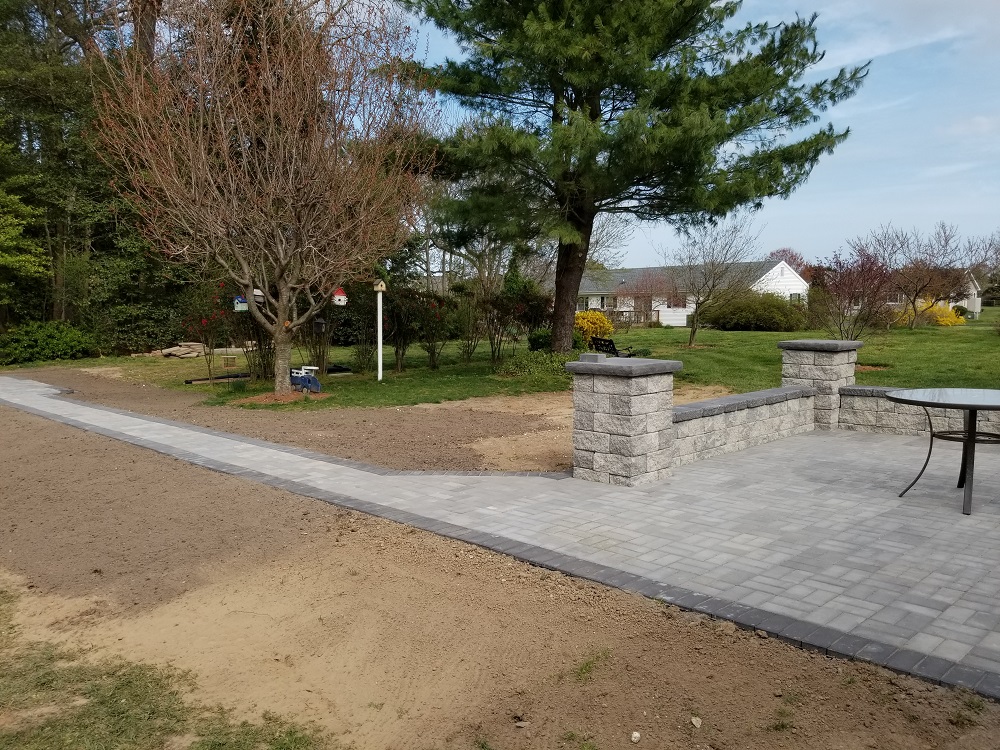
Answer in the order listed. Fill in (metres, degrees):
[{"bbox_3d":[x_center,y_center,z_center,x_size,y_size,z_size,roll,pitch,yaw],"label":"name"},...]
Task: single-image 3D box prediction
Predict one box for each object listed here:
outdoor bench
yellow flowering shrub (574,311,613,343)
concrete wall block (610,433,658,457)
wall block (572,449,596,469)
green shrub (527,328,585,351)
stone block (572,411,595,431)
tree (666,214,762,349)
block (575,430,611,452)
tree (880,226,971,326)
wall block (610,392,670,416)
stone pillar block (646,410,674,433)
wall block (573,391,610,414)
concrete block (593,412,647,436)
[{"bbox_3d":[2.565,-0.424,17.200,0.600,0.820,1.150,-3,5,-27],"label":"outdoor bench"},{"bbox_3d":[2.957,-1.392,24.146,1.300,1.250,1.250,0,5,7],"label":"yellow flowering shrub"},{"bbox_3d":[1.049,0.531,5.884,0.356,0.151,0.206,-5,7,-43],"label":"concrete wall block"},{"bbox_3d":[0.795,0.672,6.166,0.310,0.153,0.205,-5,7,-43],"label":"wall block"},{"bbox_3d":[1.658,-0.948,22.269,1.650,0.720,1.200,0,5,4],"label":"green shrub"},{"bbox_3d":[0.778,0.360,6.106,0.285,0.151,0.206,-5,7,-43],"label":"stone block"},{"bbox_3d":[7.388,-3.339,26.302,3.400,4.650,3.300,0,5,16],"label":"tree"},{"bbox_3d":[0.802,0.520,6.038,0.206,0.151,0.356,-5,7,-43],"label":"block"},{"bbox_3d":[22.454,-5.292,39.761,4.600,5.600,4.500,2,6,29],"label":"tree"},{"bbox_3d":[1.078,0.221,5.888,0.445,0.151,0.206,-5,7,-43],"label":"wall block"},{"bbox_3d":[1.197,0.364,6.010,0.356,0.151,0.206,-5,7,-43],"label":"stone pillar block"},{"bbox_3d":[0.802,0.216,6.034,0.205,0.153,0.362,-5,7,-43],"label":"wall block"},{"bbox_3d":[0.945,0.382,5.897,0.205,0.153,0.362,-5,7,-43],"label":"concrete block"}]

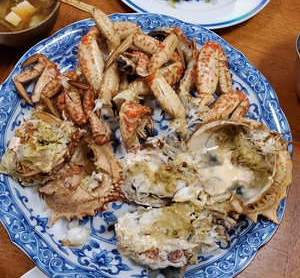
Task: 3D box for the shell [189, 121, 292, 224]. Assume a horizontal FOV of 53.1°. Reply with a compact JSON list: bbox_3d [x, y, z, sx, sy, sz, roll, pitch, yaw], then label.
[{"bbox_3d":[0.091,0.031,0.312,0.088,0.050,0.103,-40,78,-16],"label":"shell"}]

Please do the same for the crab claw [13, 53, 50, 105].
[{"bbox_3d":[-0.131,-0.066,0.333,0.034,0.030,0.058,9,70,-2],"label":"crab claw"}]

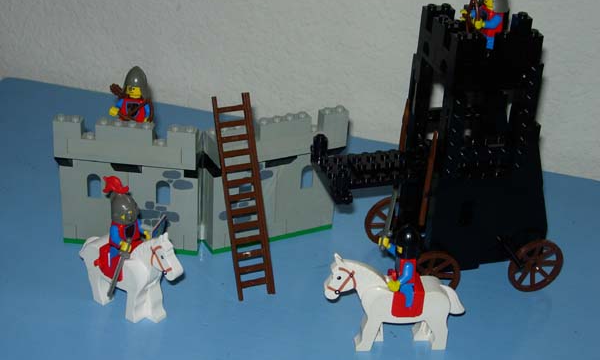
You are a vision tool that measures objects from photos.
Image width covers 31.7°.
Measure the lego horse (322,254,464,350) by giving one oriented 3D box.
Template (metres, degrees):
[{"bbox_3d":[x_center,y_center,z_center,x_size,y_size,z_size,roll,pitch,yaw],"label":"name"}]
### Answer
[{"bbox_3d":[0.049,0.061,0.547,0.075,0.053,0.018,0,28,-6],"label":"lego horse"}]

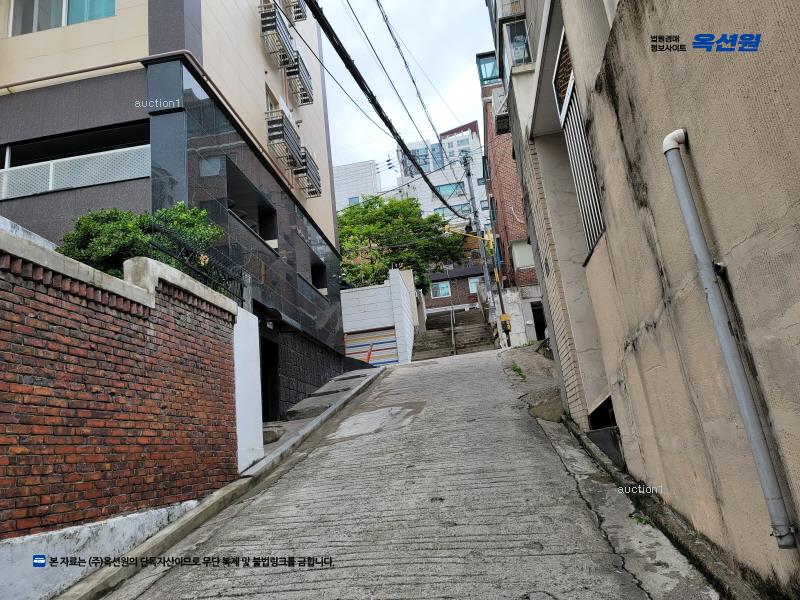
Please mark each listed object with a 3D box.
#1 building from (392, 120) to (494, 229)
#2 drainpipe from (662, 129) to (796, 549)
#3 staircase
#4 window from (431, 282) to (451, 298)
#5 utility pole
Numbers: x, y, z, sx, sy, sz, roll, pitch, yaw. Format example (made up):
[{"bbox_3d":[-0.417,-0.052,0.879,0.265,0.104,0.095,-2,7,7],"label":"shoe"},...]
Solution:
[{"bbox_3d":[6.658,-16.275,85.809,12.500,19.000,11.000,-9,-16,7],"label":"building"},{"bbox_3d":[1.541,0.100,2.753,0.125,2.020,0.080,-9,-16,7],"label":"drainpipe"},{"bbox_3d":[2.178,1.271,23.379,2.950,3.100,6.200,-9,-16,7],"label":"staircase"},{"bbox_3d":[2.182,-0.485,31.162,1.040,0.860,0.120,-9,-16,7],"label":"window"},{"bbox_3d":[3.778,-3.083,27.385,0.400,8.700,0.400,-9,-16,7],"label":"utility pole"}]

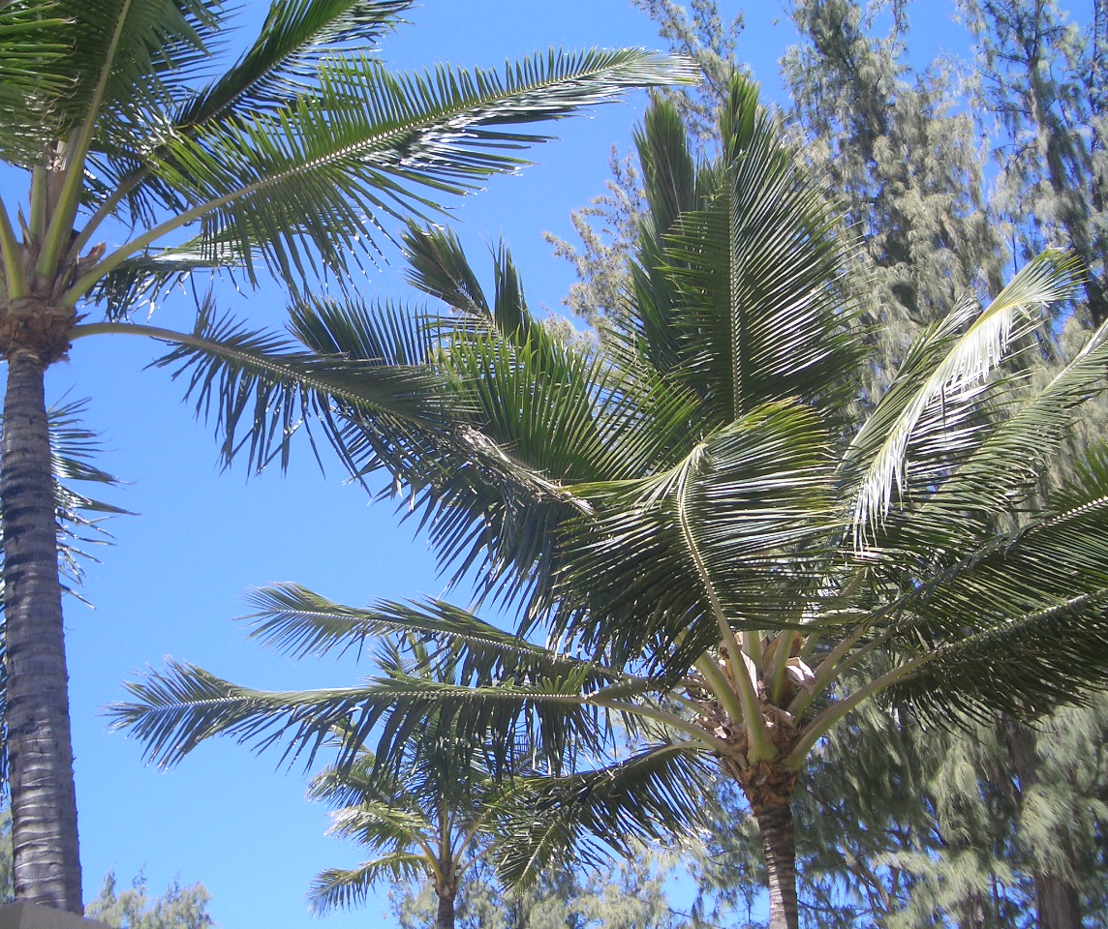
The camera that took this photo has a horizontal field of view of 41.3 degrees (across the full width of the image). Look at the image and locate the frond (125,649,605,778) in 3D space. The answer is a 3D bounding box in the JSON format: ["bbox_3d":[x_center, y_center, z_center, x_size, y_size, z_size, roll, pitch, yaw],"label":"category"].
[{"bbox_3d":[-1.470,1.924,11.350,3.850,0.800,1.050,-1,-24,-1],"label":"frond"}]

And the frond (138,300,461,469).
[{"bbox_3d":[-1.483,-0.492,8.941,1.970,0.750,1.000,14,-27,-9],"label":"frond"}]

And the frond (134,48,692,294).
[{"bbox_3d":[-0.832,-1.767,8.587,3.300,0.850,1.150,-14,-25,3],"label":"frond"}]

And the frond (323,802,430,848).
[{"bbox_3d":[-2.633,5.468,22.250,1.650,0.600,0.900,11,-27,-18],"label":"frond"}]

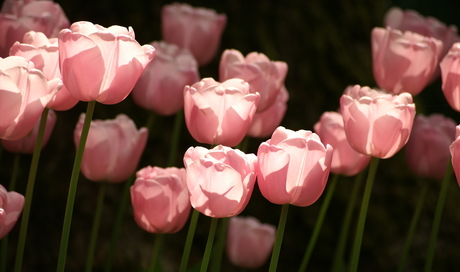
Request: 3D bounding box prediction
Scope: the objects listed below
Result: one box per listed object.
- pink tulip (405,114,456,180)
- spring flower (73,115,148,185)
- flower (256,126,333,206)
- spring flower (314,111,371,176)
[{"bbox_3d":[0.209,0.011,3.000,0.055,0.063,0.055,8,9,0],"label":"pink tulip"},{"bbox_3d":[-0.113,0.012,2.740,0.070,0.063,0.068,5,5,0],"label":"spring flower"},{"bbox_3d":[0.057,0.027,2.530,0.065,0.065,0.063,5,5,0],"label":"flower"},{"bbox_3d":[0.106,0.007,2.680,0.055,0.058,0.055,12,9,0],"label":"spring flower"}]

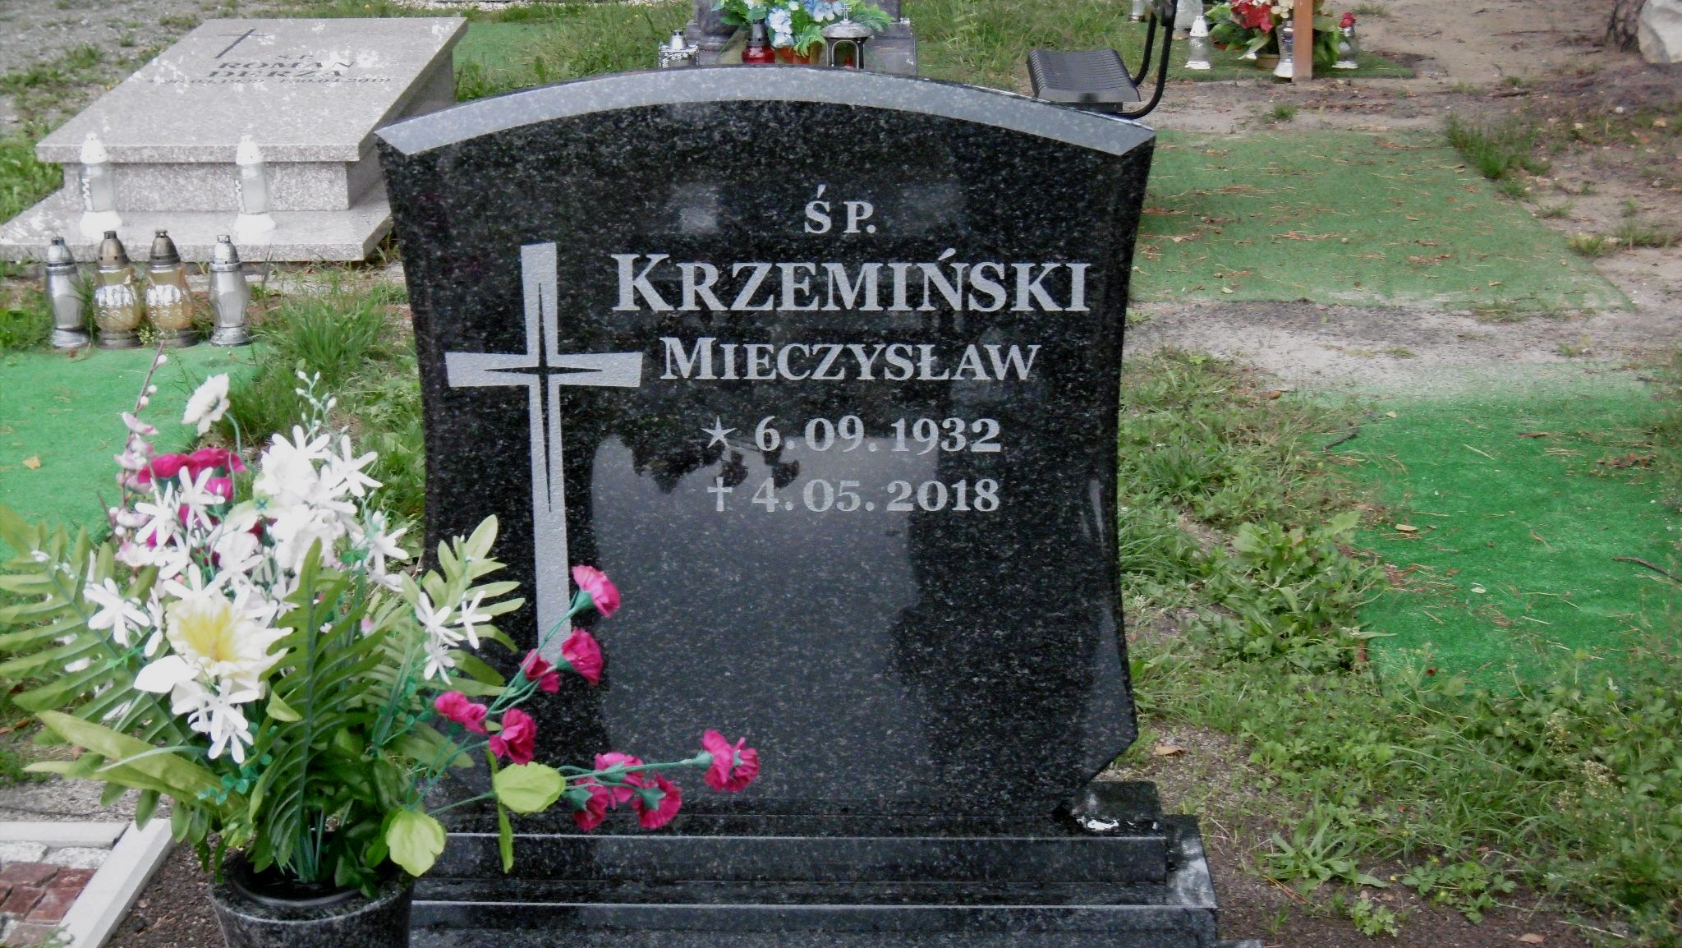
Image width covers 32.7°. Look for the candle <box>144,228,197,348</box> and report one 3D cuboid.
[{"bbox_3d":[-1.566,-0.430,6.658,0.113,0.269,0.113,-4,15,-13],"label":"candle"}]

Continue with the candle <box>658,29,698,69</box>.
[{"bbox_3d":[-0.534,-1.381,9.400,0.129,0.155,0.128,-1,15,-3],"label":"candle"}]

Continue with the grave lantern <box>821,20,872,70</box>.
[{"bbox_3d":[0.017,-1.391,9.380,0.168,0.205,0.160,0,15,0],"label":"grave lantern"}]

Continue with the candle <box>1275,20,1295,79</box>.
[{"bbox_3d":[1.785,-1.690,11.393,0.115,0.222,0.115,2,15,9],"label":"candle"}]

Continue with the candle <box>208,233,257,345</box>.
[{"bbox_3d":[-1.427,-0.428,6.678,0.099,0.252,0.099,-4,15,-12],"label":"candle"}]

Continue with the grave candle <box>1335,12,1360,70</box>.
[{"bbox_3d":[2.123,-1.819,12.032,0.103,0.225,0.103,-1,14,0],"label":"grave candle"}]

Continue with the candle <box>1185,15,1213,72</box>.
[{"bbox_3d":[1.460,-1.758,11.679,0.104,0.213,0.104,1,15,7],"label":"candle"}]

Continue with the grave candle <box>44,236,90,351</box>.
[{"bbox_3d":[-1.813,-0.425,6.676,0.101,0.252,0.101,-4,15,-15],"label":"grave candle"}]

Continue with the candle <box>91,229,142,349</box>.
[{"bbox_3d":[-1.691,-0.429,6.662,0.111,0.266,0.111,-4,15,-14],"label":"candle"}]

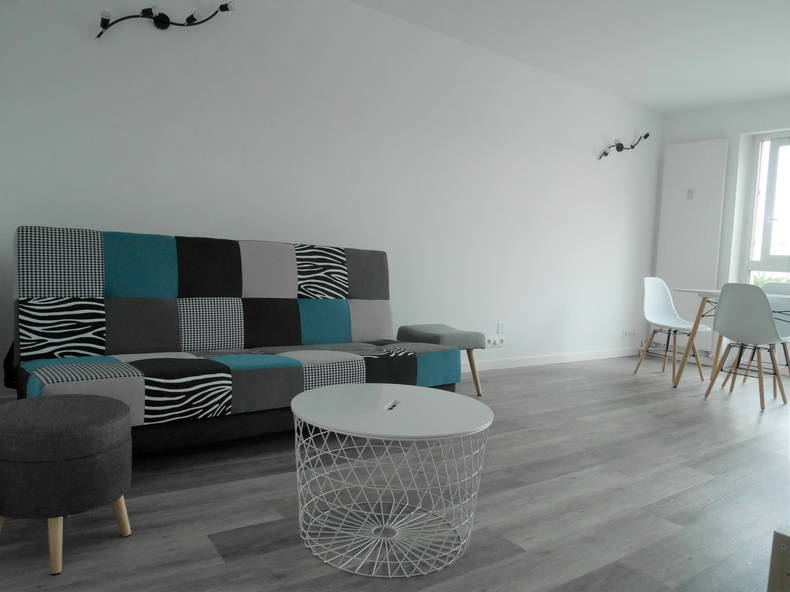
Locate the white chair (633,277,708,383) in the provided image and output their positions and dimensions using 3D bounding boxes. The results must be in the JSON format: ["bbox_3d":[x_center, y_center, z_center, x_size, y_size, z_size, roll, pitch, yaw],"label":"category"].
[{"bbox_3d":[2.329,0.283,4.636,0.465,0.830,0.530,1,3,-26],"label":"white chair"}]

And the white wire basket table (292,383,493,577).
[{"bbox_3d":[-0.018,0.534,1.673,0.610,0.415,0.610,3,3,0],"label":"white wire basket table"}]

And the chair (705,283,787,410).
[{"bbox_3d":[2.507,0.335,3.872,0.530,0.825,0.465,0,4,-38],"label":"chair"}]

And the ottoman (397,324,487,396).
[{"bbox_3d":[0.304,0.439,3.618,0.430,0.430,0.470,1,4,-37],"label":"ottoman"}]

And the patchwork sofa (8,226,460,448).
[{"bbox_3d":[-0.651,0.198,2.643,1.910,0.920,0.880,0,4,-40],"label":"patchwork sofa"}]

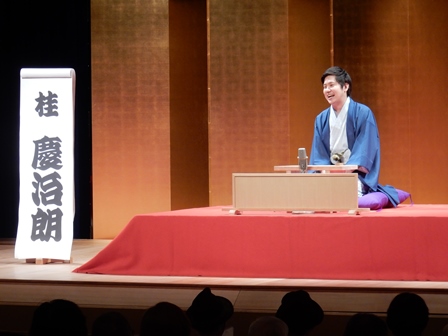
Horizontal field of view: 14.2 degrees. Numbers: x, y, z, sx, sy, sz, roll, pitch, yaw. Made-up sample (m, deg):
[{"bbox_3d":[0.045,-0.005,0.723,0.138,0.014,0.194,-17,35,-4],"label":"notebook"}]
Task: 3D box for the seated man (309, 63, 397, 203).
[{"bbox_3d":[0.830,-0.208,11.900,0.570,0.930,0.720,0,1,27],"label":"seated man"}]

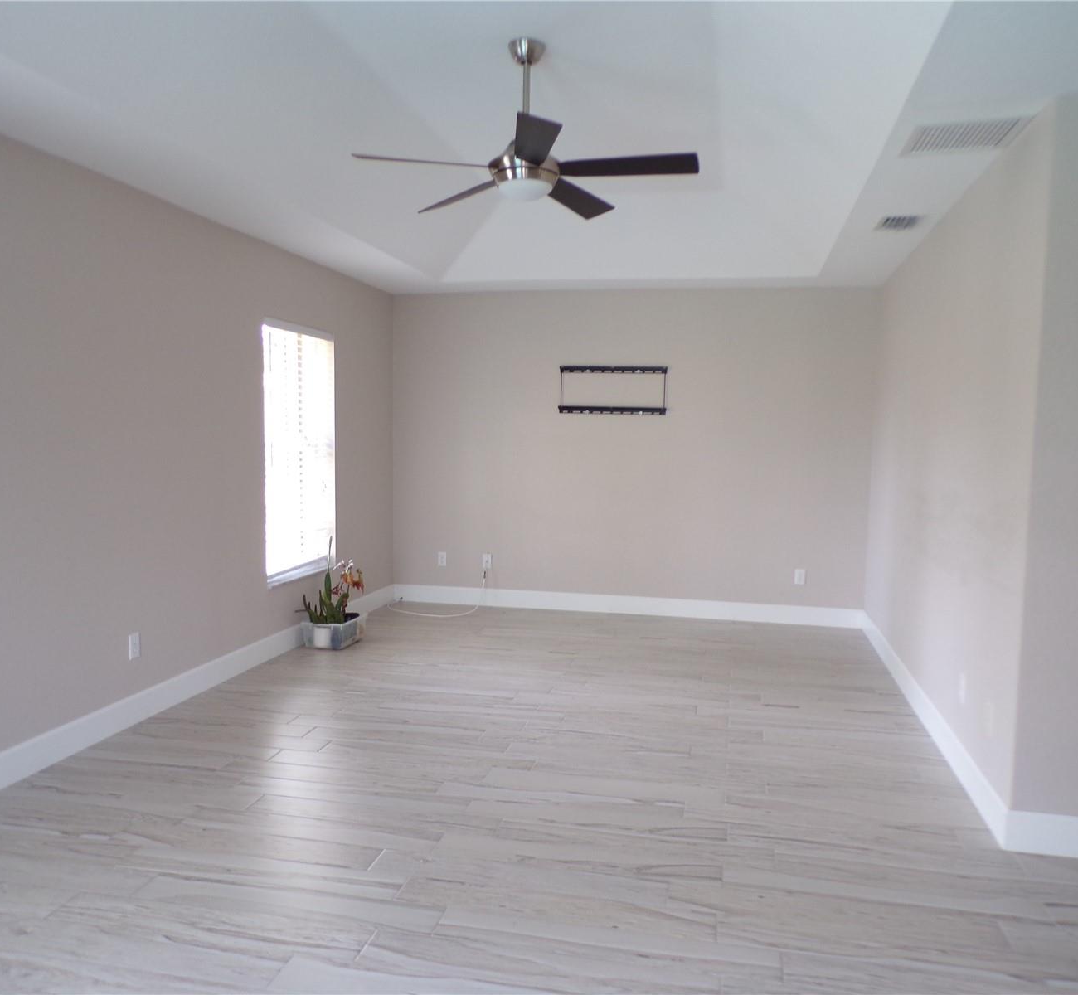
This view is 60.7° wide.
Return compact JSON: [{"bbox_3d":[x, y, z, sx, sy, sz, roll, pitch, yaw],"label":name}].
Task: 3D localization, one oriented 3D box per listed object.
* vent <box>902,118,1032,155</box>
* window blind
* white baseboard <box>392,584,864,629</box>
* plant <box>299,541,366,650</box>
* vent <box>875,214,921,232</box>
[{"bbox_3d":[1.483,-1.250,3.221,0.366,0.020,0.364,2,4,12],"label":"vent"},{"bbox_3d":[-1.516,-0.303,5.828,0.056,1.551,0.959,2,4,12],"label":"window blind"},{"bbox_3d":[0.584,0.823,7.007,3.617,0.140,0.020,2,4,12],"label":"white baseboard"},{"bbox_3d":[-1.296,0.597,5.906,0.327,0.688,0.403,2,4,12],"label":"plant"},{"bbox_3d":[1.768,-1.340,4.526,0.197,0.020,0.321,2,4,12],"label":"vent"}]

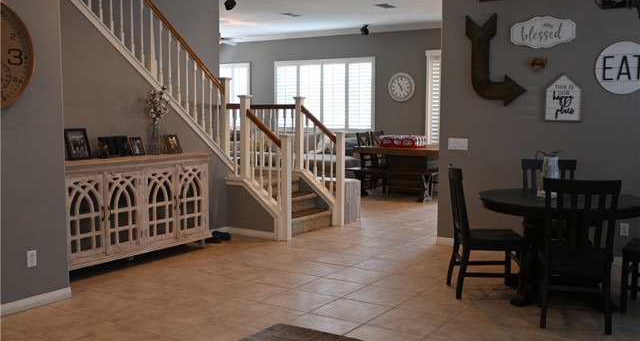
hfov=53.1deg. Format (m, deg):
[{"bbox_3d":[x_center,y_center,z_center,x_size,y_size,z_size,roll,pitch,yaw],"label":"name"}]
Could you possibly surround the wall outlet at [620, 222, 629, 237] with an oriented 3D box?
[{"bbox_3d":[2.821,0.553,5.928,0.073,0.115,0.012,4,6,33],"label":"wall outlet"}]

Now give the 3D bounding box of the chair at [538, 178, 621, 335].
[{"bbox_3d":[1.764,0.544,4.401,0.470,1.000,0.580,2,6,19],"label":"chair"}]

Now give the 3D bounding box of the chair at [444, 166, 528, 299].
[{"bbox_3d":[1.317,0.479,5.096,0.580,1.000,0.470,0,5,0],"label":"chair"}]

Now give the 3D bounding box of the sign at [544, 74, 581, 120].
[{"bbox_3d":[2.328,-0.693,6.128,0.326,0.431,0.025,4,6,33],"label":"sign"}]

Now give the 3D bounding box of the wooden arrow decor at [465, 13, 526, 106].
[{"bbox_3d":[1.764,-1.114,6.451,0.634,0.934,0.040,4,6,33],"label":"wooden arrow decor"}]

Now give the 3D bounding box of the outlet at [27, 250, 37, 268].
[{"bbox_3d":[-2.105,0.650,4.692,0.012,0.117,0.072,4,6,33],"label":"outlet"}]

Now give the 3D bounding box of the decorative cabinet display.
[{"bbox_3d":[-1.818,0.386,6.133,0.430,0.990,1.870,4,6,33],"label":"decorative cabinet display"}]

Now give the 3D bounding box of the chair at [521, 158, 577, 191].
[{"bbox_3d":[2.052,0.422,5.717,0.470,1.000,0.580,1,5,13],"label":"chair"}]

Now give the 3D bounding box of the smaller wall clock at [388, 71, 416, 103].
[{"bbox_3d":[1.544,-1.575,12.132,0.557,0.554,0.050,4,6,33],"label":"smaller wall clock"}]

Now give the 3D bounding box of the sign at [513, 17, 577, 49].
[{"bbox_3d":[2.152,-1.335,6.187,0.612,0.302,0.020,4,6,33],"label":"sign"}]

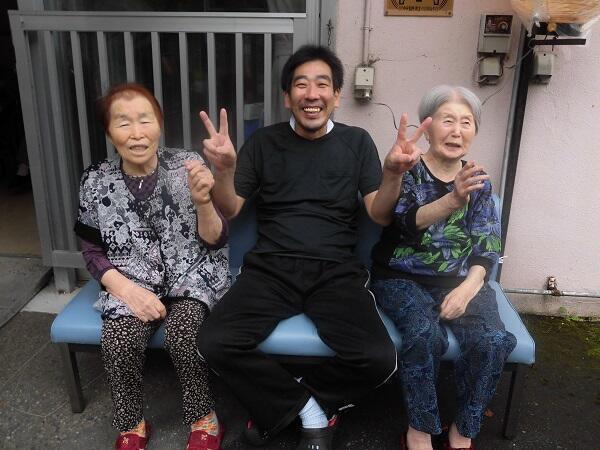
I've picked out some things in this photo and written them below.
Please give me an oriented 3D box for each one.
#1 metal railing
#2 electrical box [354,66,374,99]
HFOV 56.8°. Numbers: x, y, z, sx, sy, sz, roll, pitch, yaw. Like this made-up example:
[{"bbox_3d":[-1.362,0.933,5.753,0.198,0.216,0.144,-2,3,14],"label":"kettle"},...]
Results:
[{"bbox_3d":[-0.593,-0.324,2.449,1.220,1.142,0.069,2,19,3],"label":"metal railing"},{"bbox_3d":[0.270,-0.596,2.329,0.074,0.130,0.064,2,19,3],"label":"electrical box"}]

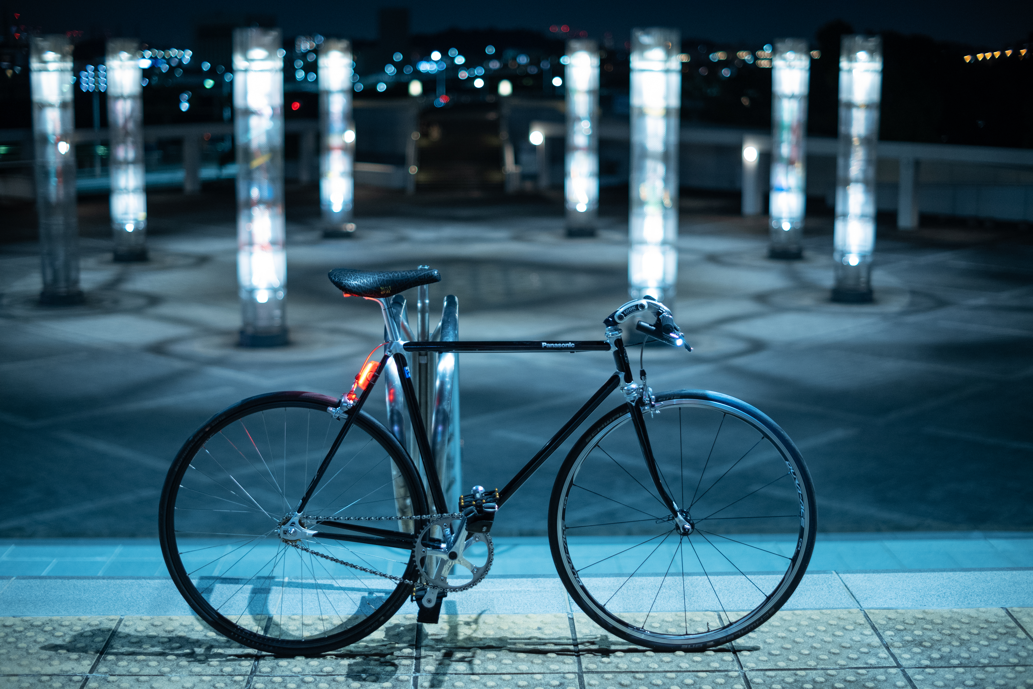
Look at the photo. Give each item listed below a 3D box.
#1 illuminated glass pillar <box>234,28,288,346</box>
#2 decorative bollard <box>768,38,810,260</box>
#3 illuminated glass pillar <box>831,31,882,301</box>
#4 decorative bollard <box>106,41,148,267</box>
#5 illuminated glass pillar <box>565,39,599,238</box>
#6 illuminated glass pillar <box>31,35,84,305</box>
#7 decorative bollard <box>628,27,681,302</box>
[{"bbox_3d":[-3.238,-1.936,18.878,0.655,3.970,0.655,-2,11,-10],"label":"illuminated glass pillar"},{"bbox_3d":[5.001,-3.570,27.546,0.655,3.970,0.655,2,11,10],"label":"decorative bollard"},{"bbox_3d":[5.171,-2.640,22.637,0.655,3.970,0.655,2,11,13],"label":"illuminated glass pillar"},{"bbox_3d":[-7.063,-3.505,27.139,0.655,3.970,0.655,-3,11,-14],"label":"decorative bollard"},{"bbox_3d":[1.347,-4.208,30.899,0.655,3.970,0.655,1,11,2],"label":"illuminated glass pillar"},{"bbox_3d":[-6.892,-2.574,22.230,0.655,3.970,0.655,-3,11,-17],"label":"illuminated glass pillar"},{"bbox_3d":[1.759,-1.963,19.046,0.655,3.970,0.655,1,11,5],"label":"decorative bollard"}]

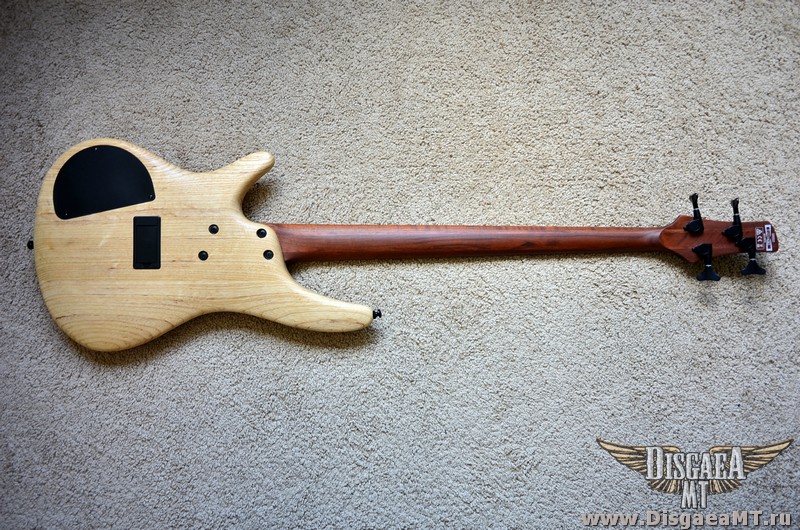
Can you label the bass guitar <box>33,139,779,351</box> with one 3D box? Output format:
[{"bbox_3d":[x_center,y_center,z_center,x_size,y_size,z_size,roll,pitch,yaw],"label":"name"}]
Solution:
[{"bbox_3d":[0.007,-0.032,0.962,1.145,0.065,0.326,0,86,0],"label":"bass guitar"}]

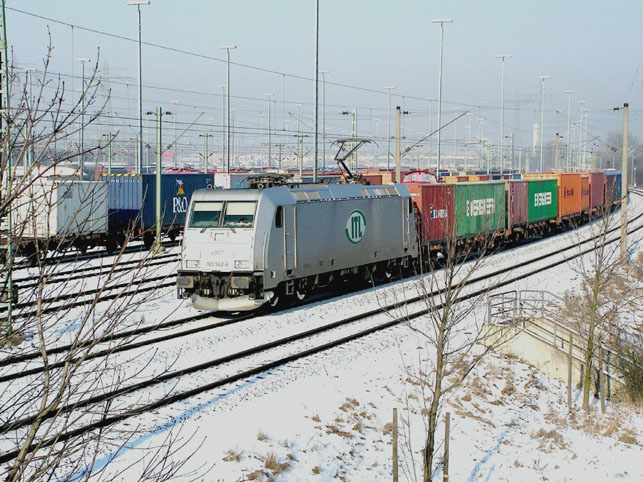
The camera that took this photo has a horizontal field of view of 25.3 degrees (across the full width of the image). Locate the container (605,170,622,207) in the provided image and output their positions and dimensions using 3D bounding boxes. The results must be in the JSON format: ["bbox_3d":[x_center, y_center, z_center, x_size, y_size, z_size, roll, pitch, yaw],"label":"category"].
[{"bbox_3d":[26.886,-5.065,138.745,2.440,2.750,12.190,1,3,15],"label":"container"}]

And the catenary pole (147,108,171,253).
[{"bbox_3d":[-8.674,-3.253,76.234,1.300,7.650,0.420,1,3,13],"label":"catenary pole"}]

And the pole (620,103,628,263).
[{"bbox_3d":[15.161,-2.893,71.444,0.340,7.900,0.340,1,3,18],"label":"pole"}]

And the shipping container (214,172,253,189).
[{"bbox_3d":[-5.595,-3.174,98.666,2.440,2.850,12.190,1,3,13],"label":"shipping container"}]

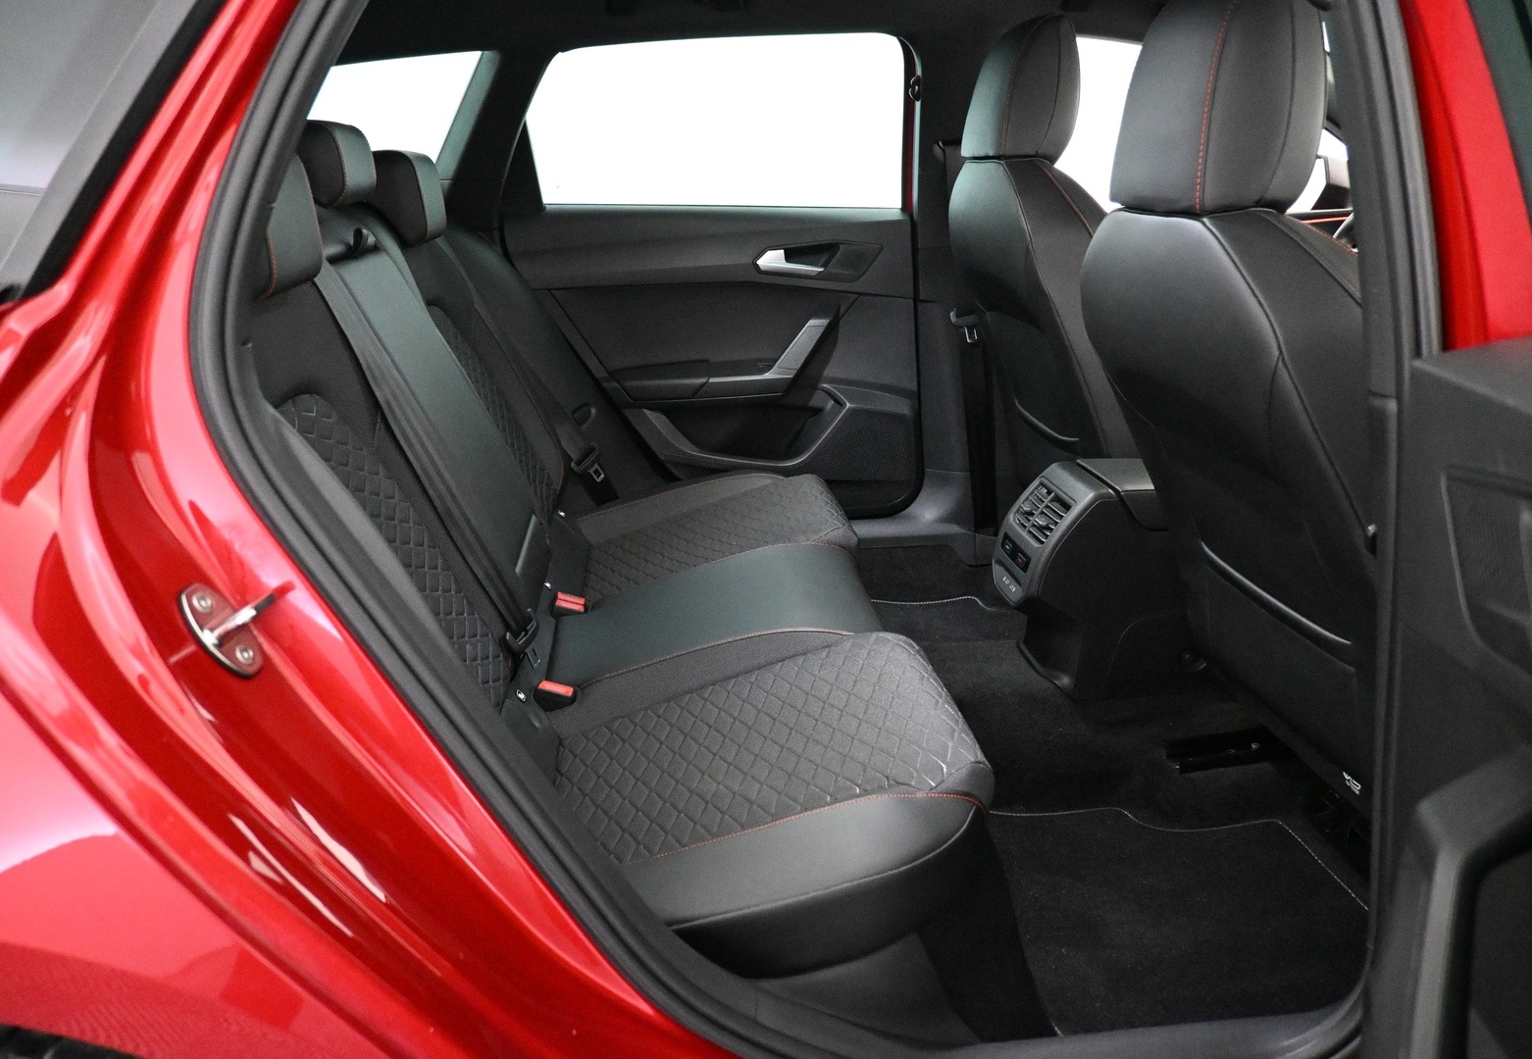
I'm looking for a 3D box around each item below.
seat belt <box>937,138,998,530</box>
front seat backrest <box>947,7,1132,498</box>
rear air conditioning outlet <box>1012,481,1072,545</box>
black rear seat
[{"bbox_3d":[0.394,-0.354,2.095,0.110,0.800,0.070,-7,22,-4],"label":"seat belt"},{"bbox_3d":[0.499,-0.413,1.789,0.260,0.850,0.500,-15,21,0],"label":"front seat backrest"},{"bbox_3d":[0.398,-0.026,1.532,0.030,0.068,0.100,31,14,-16],"label":"rear air conditioning outlet"},{"bbox_3d":[-0.198,-0.110,1.436,0.790,0.830,1.280,-2,21,-5],"label":"black rear seat"}]

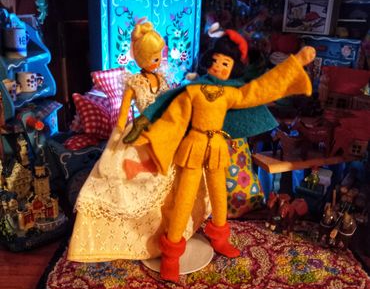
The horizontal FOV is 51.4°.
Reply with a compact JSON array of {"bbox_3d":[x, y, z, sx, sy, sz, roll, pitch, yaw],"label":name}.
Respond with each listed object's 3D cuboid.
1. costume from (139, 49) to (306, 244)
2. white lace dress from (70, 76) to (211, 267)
[{"bbox_3d":[0.031,0.002,0.352,0.151,0.164,0.085,1,18,-2],"label":"costume"},{"bbox_3d":[-0.041,0.013,0.413,0.153,0.174,0.122,-8,20,-27],"label":"white lace dress"}]

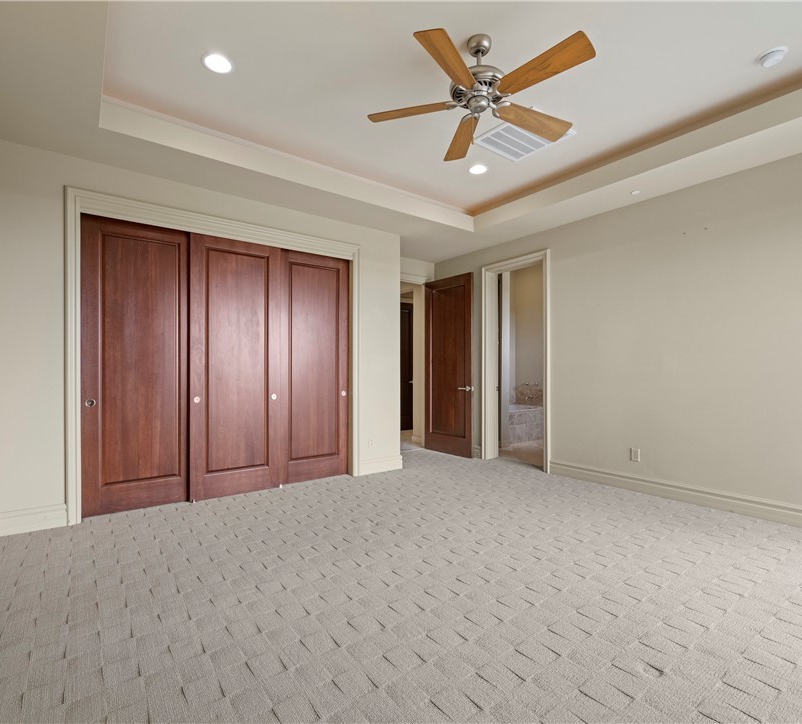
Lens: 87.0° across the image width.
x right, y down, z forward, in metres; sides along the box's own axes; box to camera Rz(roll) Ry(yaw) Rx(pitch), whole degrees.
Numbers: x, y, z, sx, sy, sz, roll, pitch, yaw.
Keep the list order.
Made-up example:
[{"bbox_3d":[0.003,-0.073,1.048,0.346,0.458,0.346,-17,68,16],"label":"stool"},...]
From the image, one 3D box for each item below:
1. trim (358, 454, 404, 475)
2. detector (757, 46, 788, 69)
[{"bbox_3d":[-0.220,1.152,4.725,0.590,0.165,0.022,1,-1,-37],"label":"trim"},{"bbox_3d":[2.275,-1.860,2.592,0.147,0.047,0.147,1,-1,-37],"label":"detector"}]

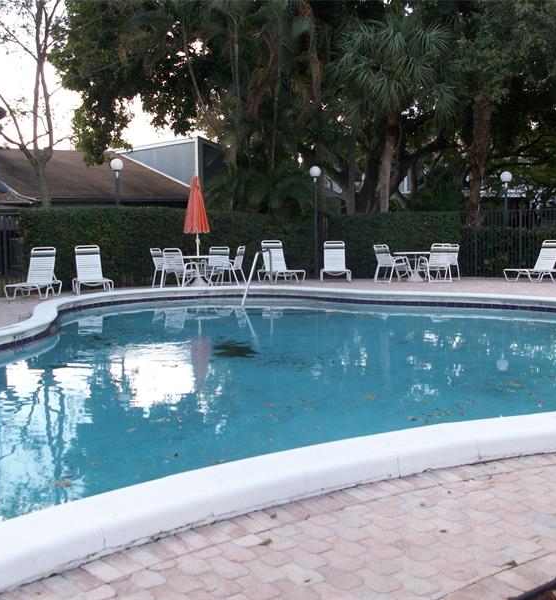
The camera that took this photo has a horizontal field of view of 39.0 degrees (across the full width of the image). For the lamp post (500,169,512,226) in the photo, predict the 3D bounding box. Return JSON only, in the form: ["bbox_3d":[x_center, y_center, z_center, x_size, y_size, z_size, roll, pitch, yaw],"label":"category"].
[{"bbox_3d":[6.023,-2.035,20.808,0.310,2.850,0.310,-1,6,0],"label":"lamp post"}]

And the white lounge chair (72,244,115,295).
[{"bbox_3d":[-4.026,-0.647,16.924,0.690,0.980,1.680,-3,7,-20],"label":"white lounge chair"}]

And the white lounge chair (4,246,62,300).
[{"bbox_3d":[-4.985,-0.547,15.978,0.690,0.980,1.680,-1,6,-2],"label":"white lounge chair"}]

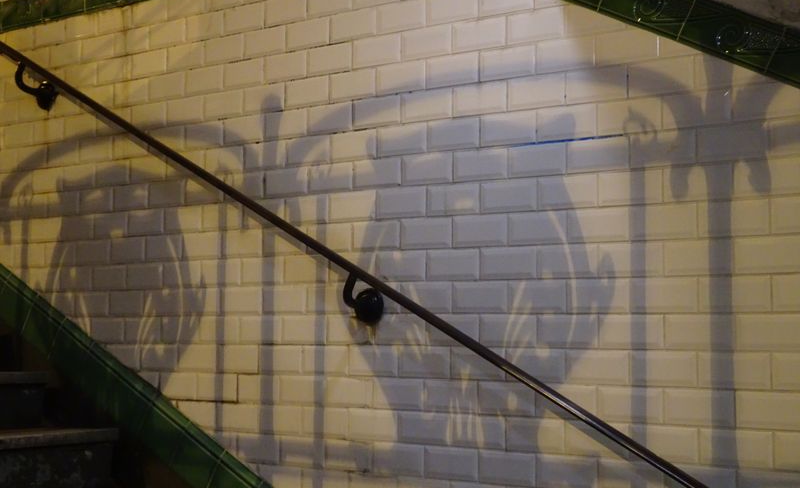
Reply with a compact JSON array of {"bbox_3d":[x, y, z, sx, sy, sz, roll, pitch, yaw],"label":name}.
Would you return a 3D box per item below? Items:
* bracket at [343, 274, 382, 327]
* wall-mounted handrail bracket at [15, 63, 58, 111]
[{"bbox_3d":[-0.104,0.135,2.746,0.089,0.121,0.124,-3,-6,35],"label":"bracket"},{"bbox_3d":[-1.171,-0.498,3.540,0.089,0.121,0.124,-3,-6,35],"label":"wall-mounted handrail bracket"}]

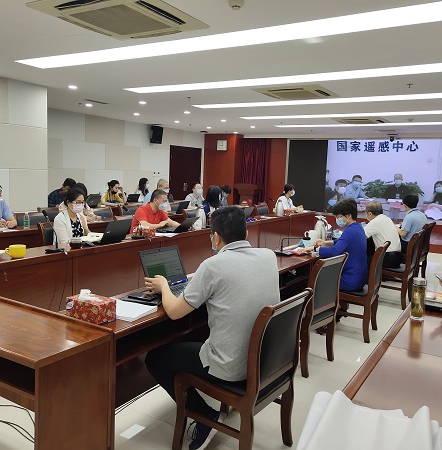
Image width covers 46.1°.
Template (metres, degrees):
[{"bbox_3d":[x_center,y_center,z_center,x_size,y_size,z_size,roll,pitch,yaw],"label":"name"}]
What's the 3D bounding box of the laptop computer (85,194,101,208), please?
[{"bbox_3d":[-2.141,-0.398,8.683,0.280,0.220,0.340,6,7,31],"label":"laptop computer"}]

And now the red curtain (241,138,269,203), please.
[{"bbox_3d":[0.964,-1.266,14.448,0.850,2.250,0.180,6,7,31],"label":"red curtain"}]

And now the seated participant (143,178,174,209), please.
[{"bbox_3d":[-0.910,-0.076,8.230,0.680,1.280,0.540,6,7,31],"label":"seated participant"}]

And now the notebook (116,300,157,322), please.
[{"bbox_3d":[-0.478,0.406,2.504,0.300,0.028,0.215,6,7,31],"label":"notebook"}]

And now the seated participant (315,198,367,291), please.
[{"bbox_3d":[0.977,0.371,4.581,0.720,1.260,0.480,6,7,31],"label":"seated participant"}]

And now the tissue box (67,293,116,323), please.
[{"bbox_3d":[-0.591,0.379,2.377,0.215,0.092,0.118,6,7,31],"label":"tissue box"}]

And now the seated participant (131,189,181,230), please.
[{"bbox_3d":[-0.706,0.180,6.021,0.680,1.250,0.560,6,7,31],"label":"seated participant"}]

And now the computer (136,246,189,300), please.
[{"bbox_3d":[-0.236,0.262,2.988,0.310,0.225,0.350,6,7,34],"label":"computer"}]

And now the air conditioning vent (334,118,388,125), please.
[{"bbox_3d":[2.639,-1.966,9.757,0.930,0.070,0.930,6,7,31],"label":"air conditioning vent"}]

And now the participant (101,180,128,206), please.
[{"bbox_3d":[-1.893,-0.212,9.406,0.660,1.220,0.500,6,7,31],"label":"participant"}]

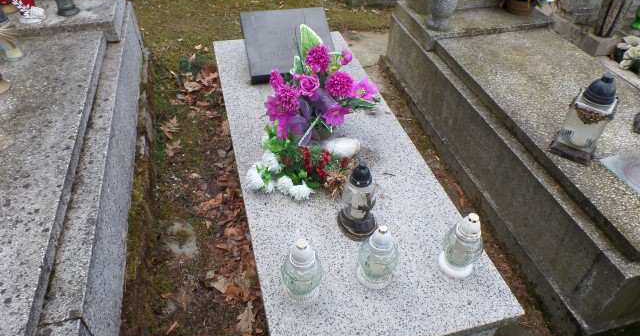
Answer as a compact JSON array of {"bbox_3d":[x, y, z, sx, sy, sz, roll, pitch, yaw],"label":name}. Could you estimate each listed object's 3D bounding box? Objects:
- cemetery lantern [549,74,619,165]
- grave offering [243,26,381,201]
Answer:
[{"bbox_3d":[0.959,-0.177,1.509,0.130,0.295,0.125,28,49,25],"label":"cemetery lantern"},{"bbox_3d":[-0.023,-0.226,1.683,0.580,0.380,0.600,-9,44,-12],"label":"grave offering"}]

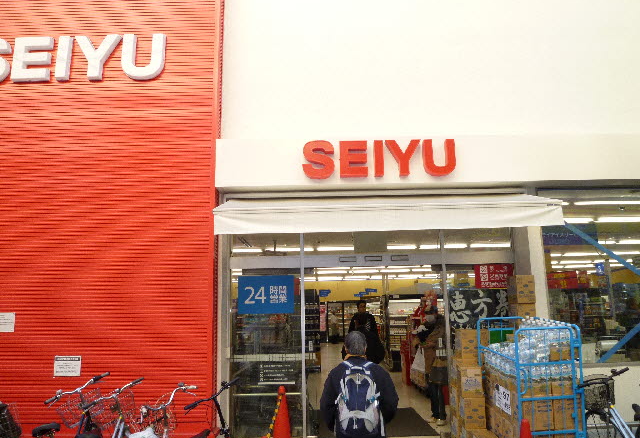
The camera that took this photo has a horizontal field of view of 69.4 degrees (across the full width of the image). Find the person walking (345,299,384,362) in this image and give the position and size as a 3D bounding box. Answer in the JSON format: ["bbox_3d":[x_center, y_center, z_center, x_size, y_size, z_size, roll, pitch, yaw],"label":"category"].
[{"bbox_3d":[0.793,2.323,8.030,0.650,1.790,0.450,-1,-11,-2],"label":"person walking"}]

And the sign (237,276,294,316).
[{"bbox_3d":[-0.723,1.030,6.250,0.752,0.518,0.030,-1,-11,-2],"label":"sign"}]

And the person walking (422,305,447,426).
[{"bbox_3d":[1.595,2.045,6.510,0.480,1.590,0.480,6,-13,-32],"label":"person walking"}]

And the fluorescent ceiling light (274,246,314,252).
[{"bbox_3d":[-0.731,0.760,11.257,1.220,0.100,0.160,-1,-11,-2],"label":"fluorescent ceiling light"}]

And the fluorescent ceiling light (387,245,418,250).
[{"bbox_3d":[1.804,0.707,11.344,1.220,0.100,0.160,-1,-11,-2],"label":"fluorescent ceiling light"}]

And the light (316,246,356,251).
[{"bbox_3d":[0.526,0.733,11.300,1.220,0.100,0.160,-1,-11,-2],"label":"light"}]

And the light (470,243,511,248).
[{"bbox_3d":[4.314,0.663,11.427,1.220,0.100,0.160,-1,-11,-2],"label":"light"}]

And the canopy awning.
[{"bbox_3d":[0.801,-0.096,5.771,4.100,0.630,0.860,-1,-11,-2],"label":"canopy awning"}]

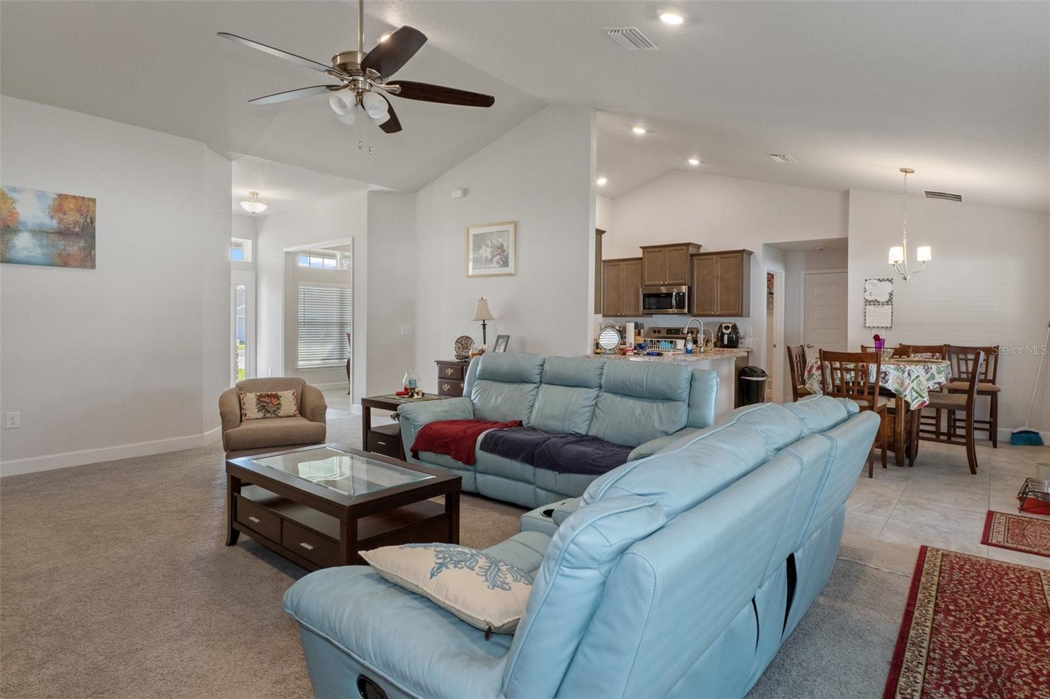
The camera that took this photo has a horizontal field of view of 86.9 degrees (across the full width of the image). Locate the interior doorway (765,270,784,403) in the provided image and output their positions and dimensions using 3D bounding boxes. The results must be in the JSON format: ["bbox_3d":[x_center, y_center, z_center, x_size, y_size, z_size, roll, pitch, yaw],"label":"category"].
[{"bbox_3d":[3.781,-0.183,8.535,0.130,2.100,0.880,2,2,39],"label":"interior doorway"}]

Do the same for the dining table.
[{"bbox_3d":[3.396,0.558,5.346,1.110,0.920,1.110,2,2,39],"label":"dining table"}]

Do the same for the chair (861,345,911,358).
[{"bbox_3d":[3.736,0.485,5.828,0.450,1.030,0.520,2,3,40],"label":"chair"}]

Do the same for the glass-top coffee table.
[{"bbox_3d":[-0.940,0.827,2.801,1.140,0.457,0.613,2,3,40],"label":"glass-top coffee table"}]

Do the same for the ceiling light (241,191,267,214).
[{"bbox_3d":[-3.575,-1.934,7.300,0.360,0.310,0.360,2,3,40],"label":"ceiling light"}]

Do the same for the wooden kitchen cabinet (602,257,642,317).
[{"bbox_3d":[1.740,-1.037,9.321,0.780,0.960,0.350,2,2,39],"label":"wooden kitchen cabinet"}]

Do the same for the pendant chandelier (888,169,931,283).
[{"bbox_3d":[3.740,-1.227,5.421,0.380,1.110,0.390,2,2,39],"label":"pendant chandelier"}]

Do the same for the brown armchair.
[{"bbox_3d":[-2.011,0.613,4.423,0.780,0.740,0.780,0,2,-26],"label":"brown armchair"}]

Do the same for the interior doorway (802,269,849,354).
[{"bbox_3d":[4.629,-0.145,8.527,0.740,2.110,0.130,2,3,40],"label":"interior doorway"}]

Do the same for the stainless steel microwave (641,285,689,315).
[{"bbox_3d":[2.306,-0.788,8.798,0.765,0.420,0.400,2,2,39],"label":"stainless steel microwave"}]

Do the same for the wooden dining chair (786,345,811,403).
[{"bbox_3d":[2.892,0.489,5.436,0.520,1.030,0.450,2,3,40],"label":"wooden dining chair"}]

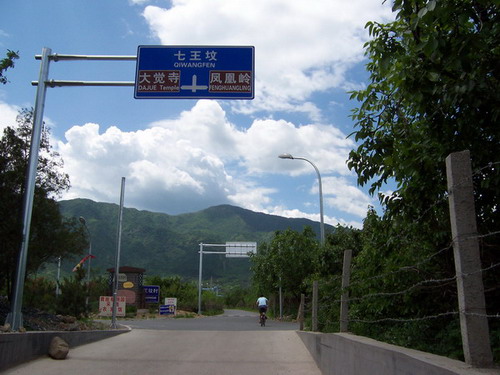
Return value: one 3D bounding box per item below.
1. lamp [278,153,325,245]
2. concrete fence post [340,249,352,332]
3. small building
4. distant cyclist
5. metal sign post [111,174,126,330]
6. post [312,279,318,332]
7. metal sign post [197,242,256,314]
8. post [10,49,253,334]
[{"bbox_3d":[2.609,2.506,24.034,2.223,8.798,0.350,0,-13,0],"label":"lamp"},{"bbox_3d":[1.728,1.848,8.540,0.150,1.460,0.150,5,-13,3],"label":"concrete fence post"},{"bbox_3d":[-11.129,9.078,43.044,3.535,3.842,3.100,2,-13,-9],"label":"small building"},{"bbox_3d":[0.655,6.456,24.995,0.600,1.547,1.720,0,-13,1],"label":"distant cyclist"},{"bbox_3d":[-5.329,2.561,19.402,0.280,6.110,0.280,0,-13,0],"label":"metal sign post"},{"bbox_3d":[1.946,3.518,14.128,0.150,1.460,0.150,3,-13,3],"label":"post"},{"bbox_3d":[-2.196,8.776,46.195,5.642,6.762,0.450,0,-13,0],"label":"metal sign post"},{"bbox_3d":[-2.794,-0.173,11.921,5.797,7.270,0.450,0,-13,0],"label":"post"}]

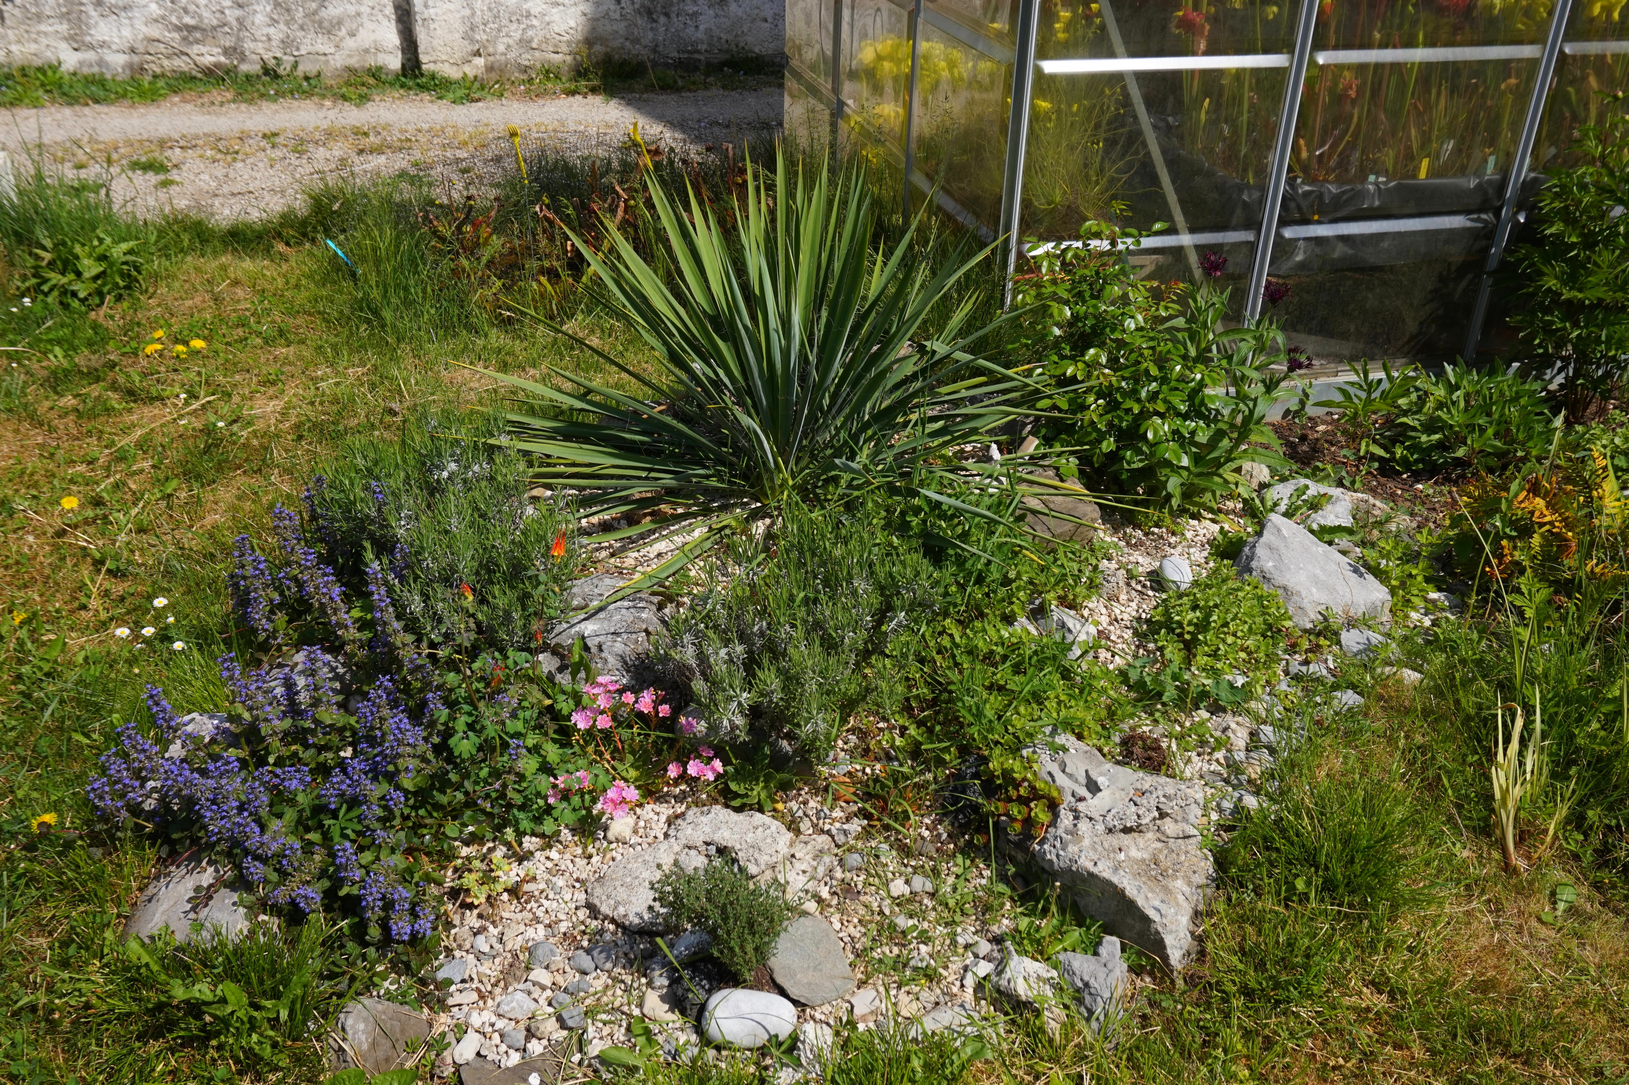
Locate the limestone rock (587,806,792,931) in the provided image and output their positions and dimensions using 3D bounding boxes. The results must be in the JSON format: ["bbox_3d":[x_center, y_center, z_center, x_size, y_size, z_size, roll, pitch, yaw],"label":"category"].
[{"bbox_3d":[-0.183,0.470,2.051,0.295,0.085,0.175,-10,32,-19],"label":"limestone rock"}]

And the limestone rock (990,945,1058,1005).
[{"bbox_3d":[0.257,0.530,1.721,0.084,0.060,0.066,-9,30,-17],"label":"limestone rock"}]

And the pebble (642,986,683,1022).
[{"bbox_3d":[-0.182,0.549,1.668,0.047,0.030,0.040,1,29,0],"label":"pebble"}]

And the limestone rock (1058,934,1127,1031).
[{"bbox_3d":[0.369,0.589,1.872,0.085,0.120,0.080,1,30,0],"label":"limestone rock"}]

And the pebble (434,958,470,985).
[{"bbox_3d":[-0.491,0.582,1.902,0.046,0.028,0.036,1,30,0],"label":"pebble"}]

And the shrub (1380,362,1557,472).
[{"bbox_3d":[1.453,-0.278,3.118,0.360,0.240,0.330,1,29,0],"label":"shrub"}]

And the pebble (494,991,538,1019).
[{"bbox_3d":[-0.370,0.572,1.733,0.055,0.034,0.042,2,31,0],"label":"pebble"}]

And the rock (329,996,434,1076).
[{"bbox_3d":[-0.557,0.634,1.803,0.130,0.075,0.100,1,30,0],"label":"rock"}]

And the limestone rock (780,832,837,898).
[{"bbox_3d":[-0.008,0.438,1.897,0.078,0.055,0.080,2,31,0],"label":"limestone rock"}]

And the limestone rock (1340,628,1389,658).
[{"bbox_3d":[0.950,0.172,2.405,0.088,0.042,0.058,12,32,17],"label":"limestone rock"}]

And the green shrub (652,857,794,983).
[{"bbox_3d":[-0.112,0.466,1.735,0.175,0.125,0.155,1,29,0],"label":"green shrub"}]

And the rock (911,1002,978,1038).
[{"bbox_3d":[0.160,0.589,1.732,0.085,0.031,0.053,-6,31,-13],"label":"rock"}]

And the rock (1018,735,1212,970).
[{"bbox_3d":[0.436,0.443,2.056,0.310,0.190,0.235,23,36,32],"label":"rock"}]

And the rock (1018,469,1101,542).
[{"bbox_3d":[0.435,-0.064,2.514,0.148,0.092,0.115,-4,31,-9],"label":"rock"}]

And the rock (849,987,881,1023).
[{"bbox_3d":[0.060,0.550,1.672,0.041,0.032,0.038,1,29,0],"label":"rock"}]

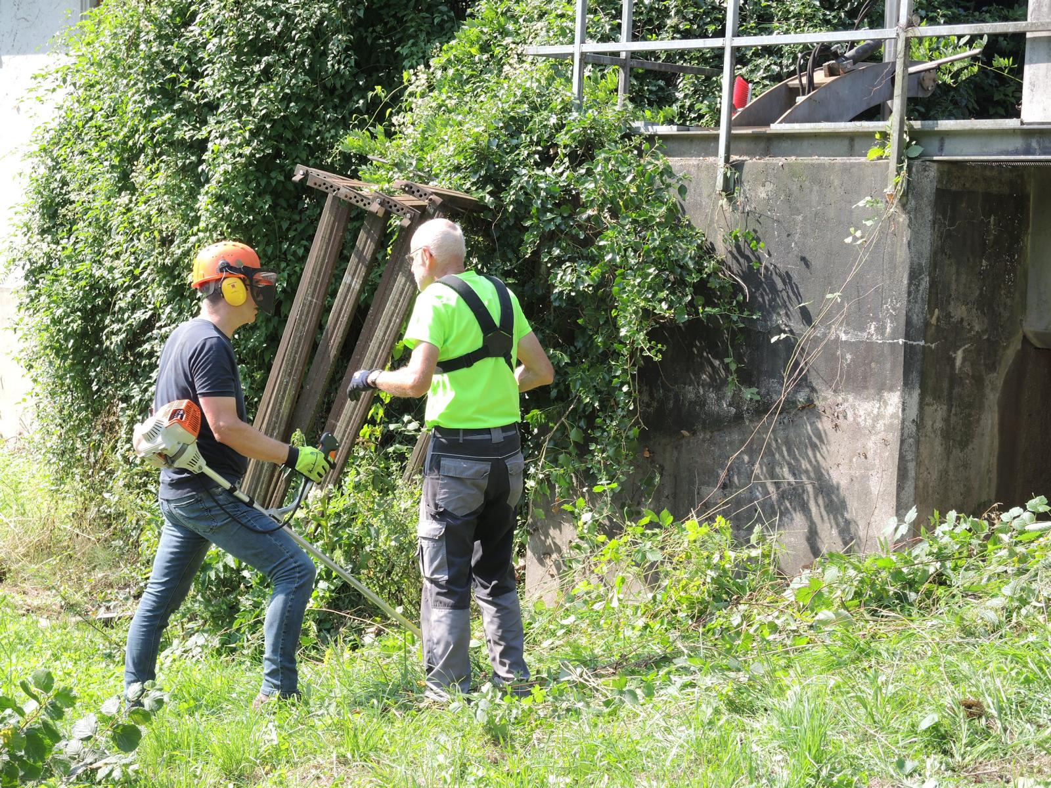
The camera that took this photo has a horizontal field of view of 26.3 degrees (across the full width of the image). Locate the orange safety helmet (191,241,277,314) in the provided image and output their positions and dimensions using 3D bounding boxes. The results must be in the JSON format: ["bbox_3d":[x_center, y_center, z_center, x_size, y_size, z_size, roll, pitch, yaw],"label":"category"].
[{"bbox_3d":[-1.037,-0.416,7.980,0.300,0.260,0.240,1,5,-11],"label":"orange safety helmet"}]

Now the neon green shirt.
[{"bbox_3d":[-0.207,-0.160,8.040,0.510,0.570,0.310,-2,6,-38],"label":"neon green shirt"}]

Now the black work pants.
[{"bbox_3d":[-0.190,0.599,8.100,0.440,0.970,0.320,-2,6,-38],"label":"black work pants"}]

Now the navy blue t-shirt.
[{"bbox_3d":[-1.159,0.051,8.020,0.310,0.640,0.460,0,5,-20],"label":"navy blue t-shirt"}]

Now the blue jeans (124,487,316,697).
[{"bbox_3d":[-1.096,0.696,8.050,0.580,0.780,0.420,0,5,-22],"label":"blue jeans"}]

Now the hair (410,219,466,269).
[{"bbox_3d":[-0.309,-0.538,8.020,0.190,0.175,0.165,5,6,32],"label":"hair"}]

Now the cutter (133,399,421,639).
[{"bbox_3d":[-0.795,0.529,8.242,1.650,0.400,0.550,39,-17,-32],"label":"cutter"}]

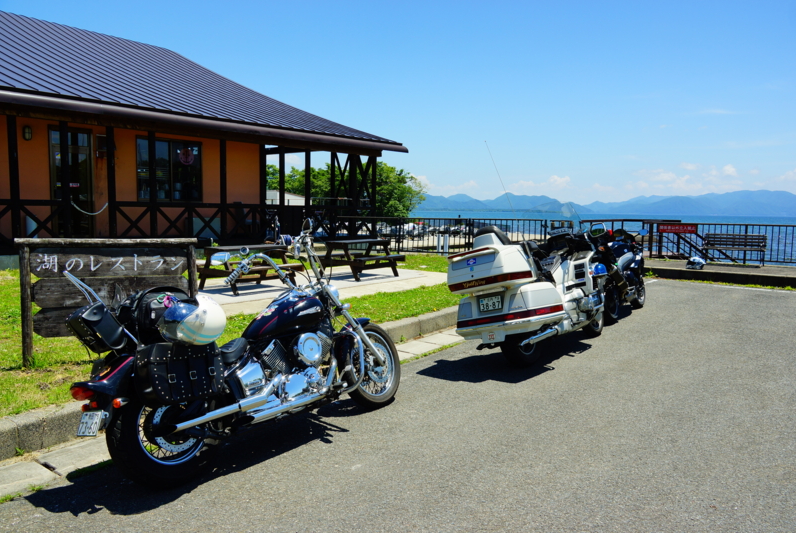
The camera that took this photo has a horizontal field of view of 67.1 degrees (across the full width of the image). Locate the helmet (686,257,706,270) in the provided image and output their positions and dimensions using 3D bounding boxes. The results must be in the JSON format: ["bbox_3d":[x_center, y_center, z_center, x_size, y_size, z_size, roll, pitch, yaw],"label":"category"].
[{"bbox_3d":[6.565,-0.067,13.196,0.360,0.280,0.270,1,5,2],"label":"helmet"}]

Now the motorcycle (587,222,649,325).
[{"bbox_3d":[3.149,0.131,8.365,0.780,1.160,2.130,5,7,36],"label":"motorcycle"}]

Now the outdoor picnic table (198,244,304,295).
[{"bbox_3d":[-2.392,0.023,9.682,1.390,0.700,1.450,5,7,36],"label":"outdoor picnic table"}]

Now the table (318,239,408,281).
[{"bbox_3d":[-0.786,-0.141,11.709,1.390,0.700,1.450,5,7,36],"label":"table"}]

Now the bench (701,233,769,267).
[{"bbox_3d":[8.425,-0.428,15.010,1.360,0.780,0.580,4,6,33],"label":"bench"}]

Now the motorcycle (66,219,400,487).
[{"bbox_3d":[-0.825,0.407,3.802,0.960,1.370,2.420,5,7,38],"label":"motorcycle"}]

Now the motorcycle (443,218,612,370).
[{"bbox_3d":[1.563,0.175,6.130,0.950,1.420,2.660,5,7,38],"label":"motorcycle"}]

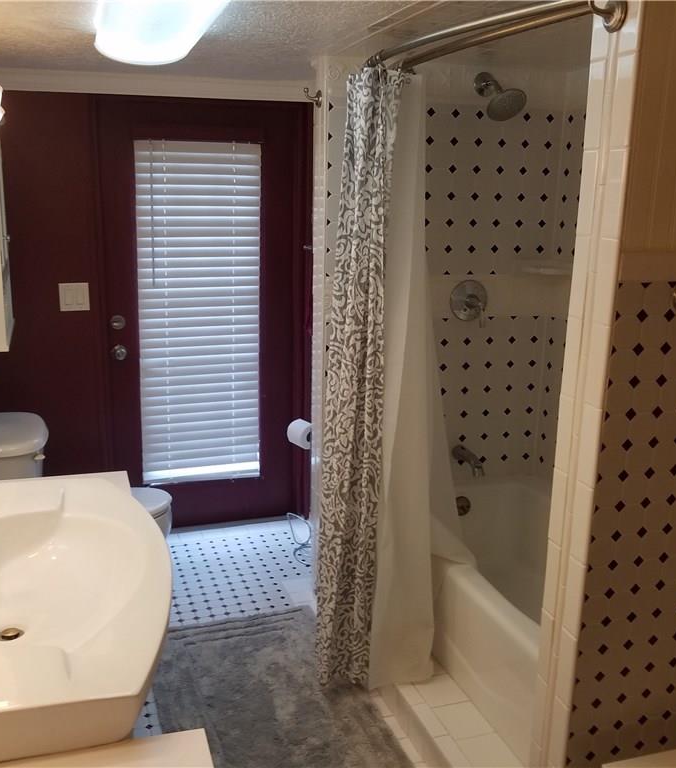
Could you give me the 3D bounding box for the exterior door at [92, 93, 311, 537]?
[{"bbox_3d":[-0.620,-0.273,3.674,0.940,2.030,0.060,-4,14,-19],"label":"exterior door"}]

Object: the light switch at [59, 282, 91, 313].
[{"bbox_3d":[-1.176,-0.386,3.432,0.122,0.121,0.012,-4,14,-19],"label":"light switch"}]

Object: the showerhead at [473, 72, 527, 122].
[{"bbox_3d":[0.579,-1.050,2.802,0.130,0.185,0.200,-4,14,-19],"label":"showerhead"}]

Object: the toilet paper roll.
[{"bbox_3d":[-0.153,0.229,3.460,0.100,0.108,0.108,12,17,41],"label":"toilet paper roll"}]

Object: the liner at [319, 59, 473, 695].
[{"bbox_3d":[0.131,0.073,2.372,0.380,1.920,0.370,-4,14,-19],"label":"liner"}]

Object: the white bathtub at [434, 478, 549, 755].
[{"bbox_3d":[0.708,0.720,2.568,0.800,0.370,1.510,-4,14,-19],"label":"white bathtub"}]

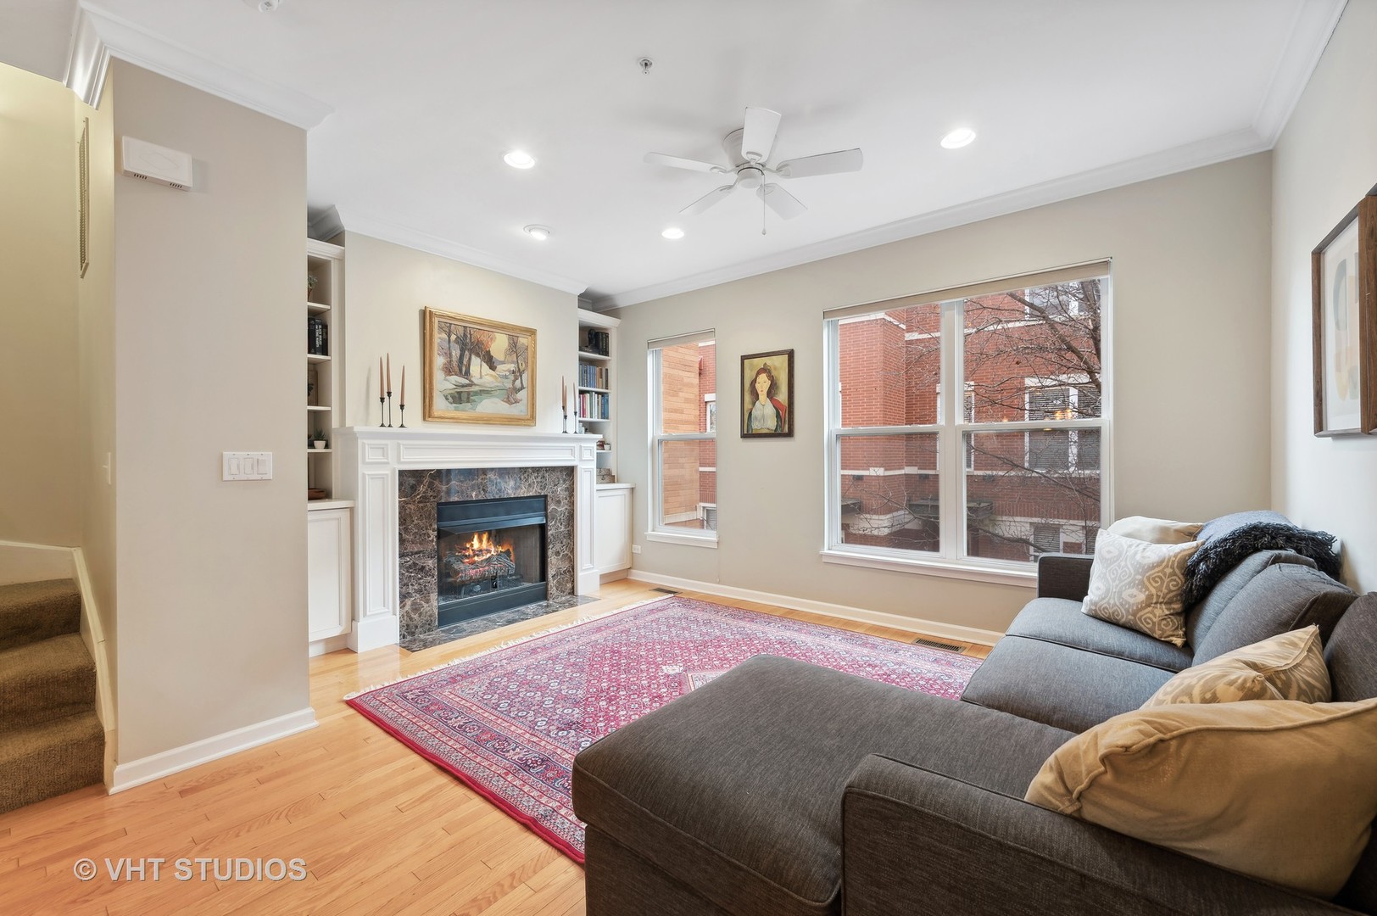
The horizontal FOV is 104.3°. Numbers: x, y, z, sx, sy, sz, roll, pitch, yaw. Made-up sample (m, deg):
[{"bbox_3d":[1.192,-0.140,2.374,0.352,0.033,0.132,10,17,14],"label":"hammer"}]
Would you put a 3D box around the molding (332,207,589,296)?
[{"bbox_3d":[-1.563,-1.511,4.109,0.079,0.101,2.043,0,0,38],"label":"molding"}]

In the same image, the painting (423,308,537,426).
[{"bbox_3d":[-1.596,-0.678,4.211,0.050,0.825,0.945,0,0,39],"label":"painting"}]

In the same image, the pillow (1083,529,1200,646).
[{"bbox_3d":[1.939,0.534,2.318,0.160,0.420,0.430,13,-2,-9],"label":"pillow"}]

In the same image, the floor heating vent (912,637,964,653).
[{"bbox_3d":[1.552,1.159,3.317,0.289,0.009,0.129,0,0,38],"label":"floor heating vent"}]

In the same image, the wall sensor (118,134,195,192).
[{"bbox_3d":[-1.977,-1.091,1.994,0.055,0.121,0.176,0,0,38],"label":"wall sensor"}]

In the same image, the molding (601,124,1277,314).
[{"bbox_3d":[0.906,-1.582,4.133,4.960,0.112,0.094,0,0,38],"label":"molding"}]

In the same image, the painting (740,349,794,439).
[{"bbox_3d":[0.628,-0.499,4.270,0.477,0.681,0.032,0,0,38],"label":"painting"}]

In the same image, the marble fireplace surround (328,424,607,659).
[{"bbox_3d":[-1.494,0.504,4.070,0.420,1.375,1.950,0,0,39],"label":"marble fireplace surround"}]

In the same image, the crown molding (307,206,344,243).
[{"bbox_3d":[-2.340,-1.497,3.471,0.530,0.100,0.095,0,0,39],"label":"crown molding"}]

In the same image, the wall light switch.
[{"bbox_3d":[-1.824,0.034,2.220,0.010,0.115,0.161,0,0,38],"label":"wall light switch"}]

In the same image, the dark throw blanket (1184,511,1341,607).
[{"bbox_3d":[2.137,0.382,2.044,0.380,0.340,0.580,0,0,39],"label":"dark throw blanket"}]

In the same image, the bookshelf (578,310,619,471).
[{"bbox_3d":[-0.996,-0.547,5.223,0.416,1.618,0.548,0,0,38],"label":"bookshelf"}]

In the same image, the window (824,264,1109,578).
[{"bbox_3d":[1.749,-0.192,3.584,1.720,1.865,0.140,0,0,38],"label":"window"}]

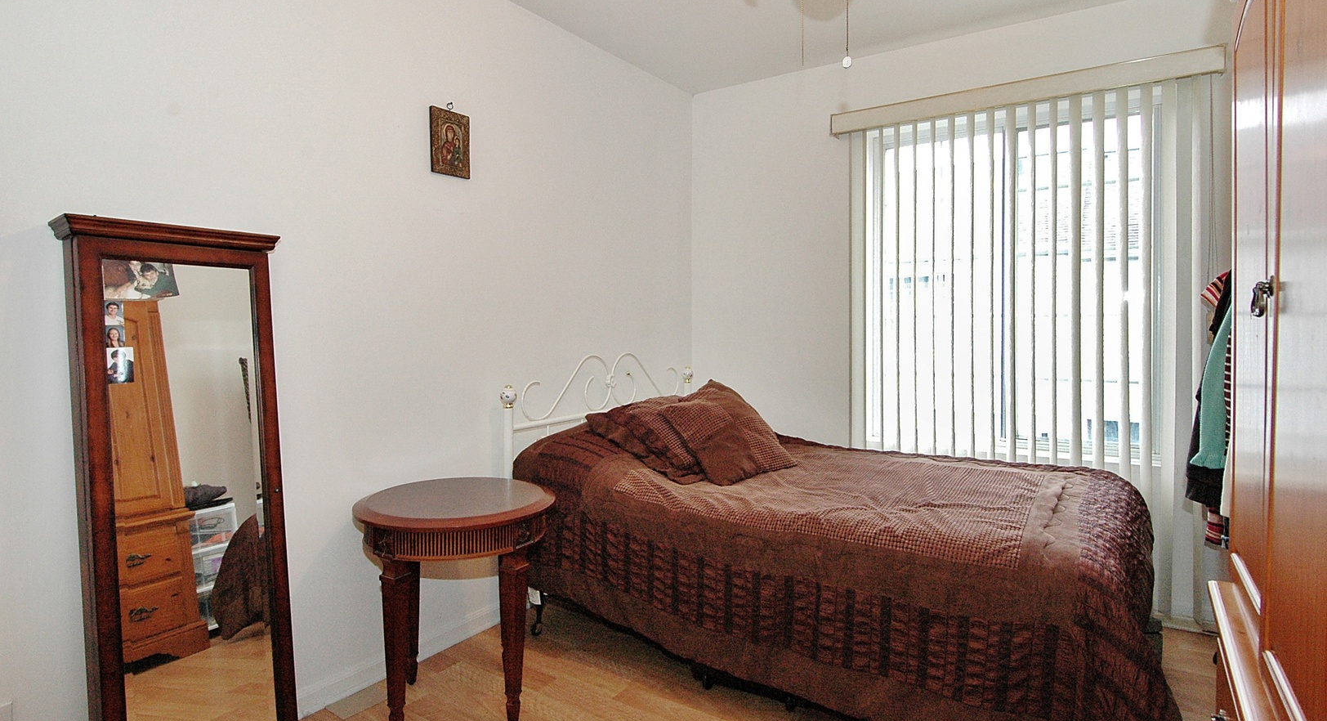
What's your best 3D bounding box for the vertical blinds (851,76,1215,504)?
[{"bbox_3d":[1.469,-0.065,2.863,1.370,2.060,0.100,2,4,35],"label":"vertical blinds"}]

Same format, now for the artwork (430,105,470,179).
[{"bbox_3d":[-0.779,-0.791,2.426,0.022,0.234,0.168,2,4,35],"label":"artwork"}]

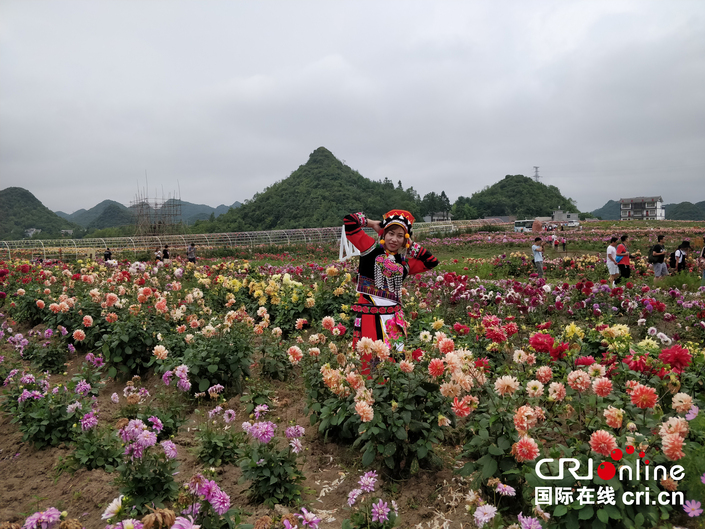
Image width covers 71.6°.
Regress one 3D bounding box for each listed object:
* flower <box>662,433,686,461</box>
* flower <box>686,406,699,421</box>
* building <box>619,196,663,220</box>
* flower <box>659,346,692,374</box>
[{"bbox_3d":[1.302,0.737,1.980,0.105,0.115,0.080,0,0,-6],"label":"flower"},{"bbox_3d":[1.460,0.640,2.100,0.052,0.060,0.042,0,4,-5],"label":"flower"},{"bbox_3d":[127.090,-24.320,215.000,8.500,10.800,15.800,-4,6,-43],"label":"building"},{"bbox_3d":[1.982,0.583,3.000,0.209,0.184,0.156,3,5,34],"label":"flower"}]

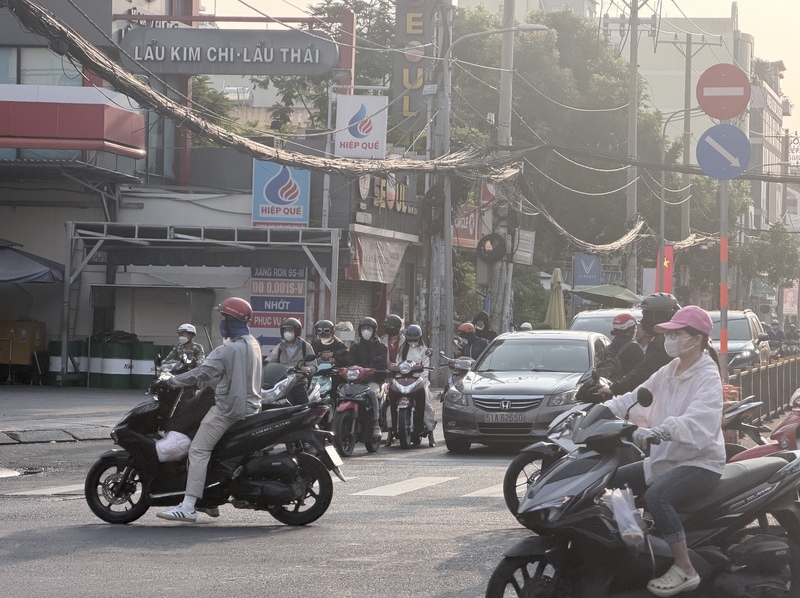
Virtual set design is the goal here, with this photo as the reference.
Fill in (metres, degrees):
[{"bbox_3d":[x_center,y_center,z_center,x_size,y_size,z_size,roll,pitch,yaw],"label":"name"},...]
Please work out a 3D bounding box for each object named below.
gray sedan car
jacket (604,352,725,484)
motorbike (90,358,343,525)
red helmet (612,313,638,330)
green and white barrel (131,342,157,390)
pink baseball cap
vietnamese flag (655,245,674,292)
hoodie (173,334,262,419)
[{"bbox_3d":[1.870,1.130,29.200,1.850,1.470,4.920,0,-1,14],"label":"gray sedan car"},{"bbox_3d":[1.105,0.495,9.600,0.440,0.560,0.490,1,-1,-33],"label":"jacket"},{"bbox_3d":[-1.315,1.068,16.650,1.870,1.130,0.690,1,-1,1],"label":"motorbike"},{"bbox_3d":[2.345,0.250,24.200,0.280,0.180,0.230,1,-1,-37],"label":"red helmet"},{"bbox_3d":[-4.925,1.272,44.000,0.590,0.890,0.590,0,-1,0],"label":"green and white barrel"},{"bbox_3d":[1.178,0.090,9.600,0.260,0.130,0.180,1,-1,-26],"label":"pink baseball cap"},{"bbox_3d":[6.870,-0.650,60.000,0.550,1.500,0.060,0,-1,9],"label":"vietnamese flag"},{"bbox_3d":[-1.305,0.555,16.600,0.620,0.620,0.520,0,-1,6],"label":"hoodie"}]

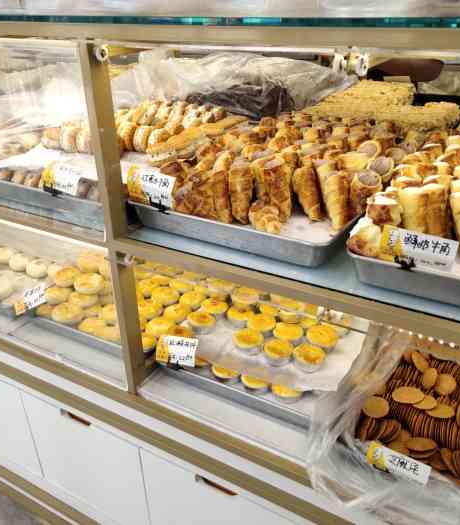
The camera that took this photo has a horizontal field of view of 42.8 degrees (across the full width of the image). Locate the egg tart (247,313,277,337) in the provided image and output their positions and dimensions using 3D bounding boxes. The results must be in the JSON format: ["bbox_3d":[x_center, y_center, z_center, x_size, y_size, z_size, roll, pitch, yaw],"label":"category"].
[{"bbox_3d":[0.076,0.157,1.394,0.069,0.031,0.069,-2,27,1],"label":"egg tart"}]

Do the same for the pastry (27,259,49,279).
[{"bbox_3d":[-0.554,0.017,1.687,0.066,0.046,0.066,-2,27,1],"label":"pastry"}]

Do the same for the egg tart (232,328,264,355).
[{"bbox_3d":[0.042,0.176,1.296,0.069,0.034,0.069,-2,27,1],"label":"egg tart"}]

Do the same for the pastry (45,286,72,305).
[{"bbox_3d":[-0.453,0.088,1.539,0.074,0.042,0.074,-2,27,1],"label":"pastry"}]

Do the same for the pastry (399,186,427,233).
[{"bbox_3d":[0.300,-0.062,0.940,0.044,0.108,0.044,0,18,36],"label":"pastry"}]

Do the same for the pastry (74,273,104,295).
[{"bbox_3d":[-0.365,0.055,1.524,0.076,0.045,0.076,-2,27,1],"label":"pastry"}]

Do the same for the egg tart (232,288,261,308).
[{"bbox_3d":[0.040,0.099,1.496,0.070,0.031,0.070,-2,27,1],"label":"egg tart"}]

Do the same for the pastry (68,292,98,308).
[{"bbox_3d":[-0.387,0.099,1.551,0.074,0.038,0.074,-2,27,1],"label":"pastry"}]

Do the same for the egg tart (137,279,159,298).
[{"bbox_3d":[-0.217,0.069,1.536,0.068,0.034,0.068,-2,27,1],"label":"egg tart"}]

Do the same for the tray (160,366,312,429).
[{"bbox_3d":[0.169,0.157,1.403,0.405,0.048,0.590,14,32,29],"label":"tray"}]

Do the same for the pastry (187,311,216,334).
[{"bbox_3d":[-0.066,0.141,1.373,0.069,0.034,0.069,-2,27,1],"label":"pastry"}]

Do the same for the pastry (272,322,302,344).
[{"bbox_3d":[0.130,0.162,1.316,0.068,0.033,0.068,-2,27,1],"label":"pastry"}]

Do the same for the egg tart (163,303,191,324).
[{"bbox_3d":[-0.131,0.125,1.435,0.068,0.034,0.068,-2,27,1],"label":"egg tart"}]

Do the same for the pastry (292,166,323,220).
[{"bbox_3d":[0.146,-0.126,1.069,0.044,0.098,0.044,-11,5,1],"label":"pastry"}]

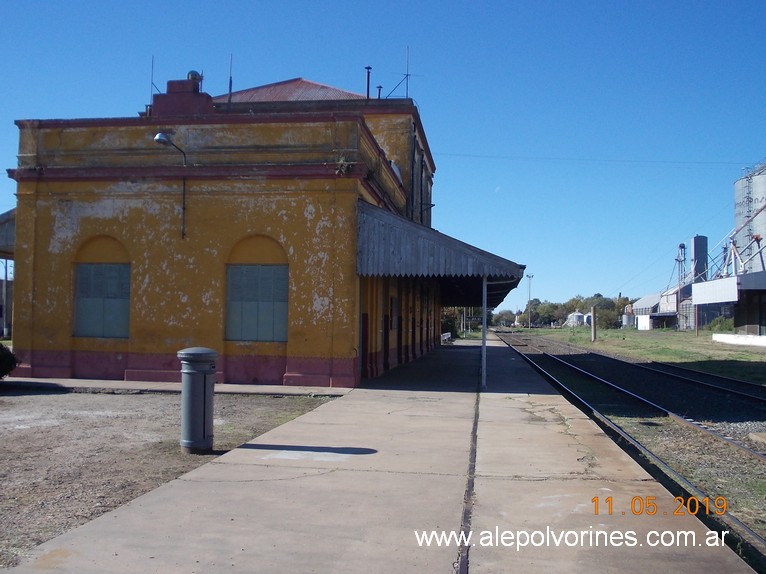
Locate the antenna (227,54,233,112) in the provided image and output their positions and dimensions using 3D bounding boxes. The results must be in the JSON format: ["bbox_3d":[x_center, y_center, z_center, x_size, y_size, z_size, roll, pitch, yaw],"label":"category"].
[{"bbox_3d":[-4.186,-5.554,23.000,0.120,1.620,0.120,1,-2,8],"label":"antenna"}]

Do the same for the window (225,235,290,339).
[{"bbox_3d":[-3.088,0.024,20.782,1.600,2.630,0.200,1,-2,8],"label":"window"}]

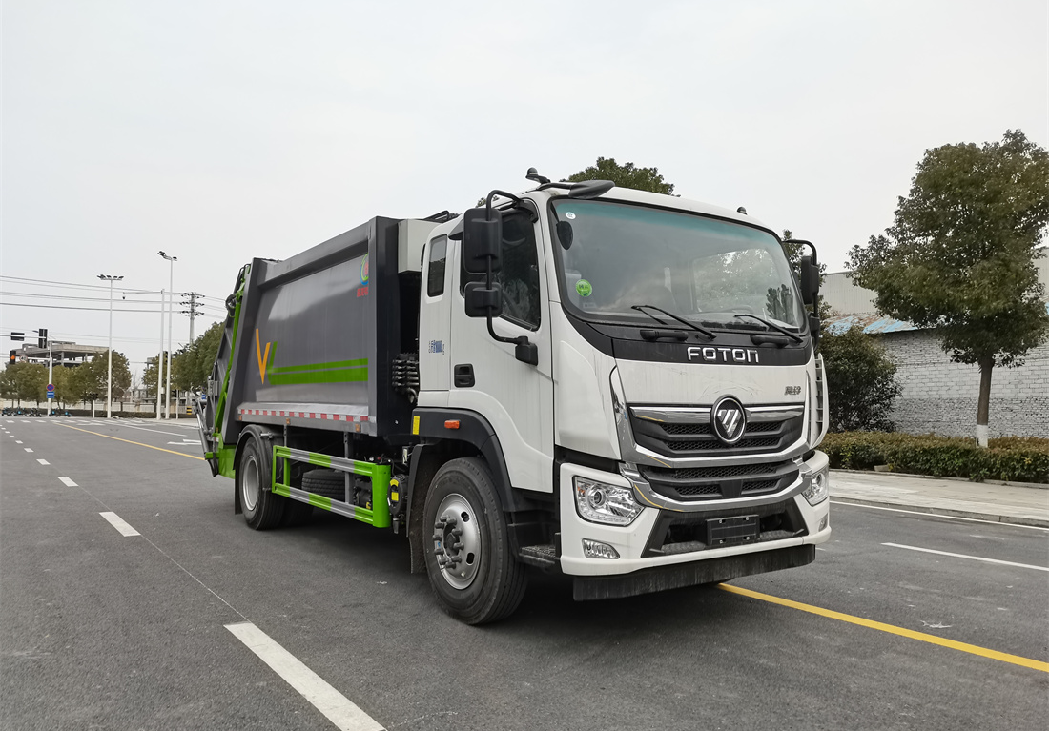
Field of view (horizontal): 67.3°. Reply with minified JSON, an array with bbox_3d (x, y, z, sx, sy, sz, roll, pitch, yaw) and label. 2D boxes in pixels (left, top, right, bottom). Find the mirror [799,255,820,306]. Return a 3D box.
[{"bbox_3d":[2.165,-0.642,5.963,0.120,0.365,0.215,-2,-3,33],"label":"mirror"}]

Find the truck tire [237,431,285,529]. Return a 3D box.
[{"bbox_3d":[-2.930,1.296,8.798,0.280,1.030,1.030,2,-3,-35],"label":"truck tire"}]

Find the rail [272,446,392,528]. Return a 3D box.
[{"bbox_3d":[-1.742,1.001,6.859,0.110,0.470,2.760,2,-3,-33],"label":"rail"}]

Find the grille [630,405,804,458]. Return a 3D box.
[{"bbox_3d":[1.159,0.369,4.475,1.450,0.300,0.140,2,-3,-33],"label":"grille"}]

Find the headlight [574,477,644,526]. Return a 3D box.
[{"bbox_3d":[0.434,0.704,4.061,0.390,0.265,0.170,2,-3,-33],"label":"headlight"}]

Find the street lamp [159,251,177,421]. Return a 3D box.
[{"bbox_3d":[-28.358,-2.414,62.132,1.500,13.200,0.500,2,-3,-35],"label":"street lamp"}]

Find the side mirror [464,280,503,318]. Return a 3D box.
[{"bbox_3d":[-0.213,-0.338,4.077,0.193,0.190,0.100,0,-3,-9],"label":"side mirror"}]

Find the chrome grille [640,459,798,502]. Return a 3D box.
[{"bbox_3d":[1.213,0.696,4.737,1.360,0.235,0.130,2,-3,-35],"label":"chrome grille"}]

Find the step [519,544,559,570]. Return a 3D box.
[{"bbox_3d":[0.120,1.016,4.176,0.210,0.100,0.300,2,-3,-33],"label":"step"}]

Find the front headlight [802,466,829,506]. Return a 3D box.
[{"bbox_3d":[1.821,0.743,4.956,0.390,0.265,0.170,2,-3,-33],"label":"front headlight"}]

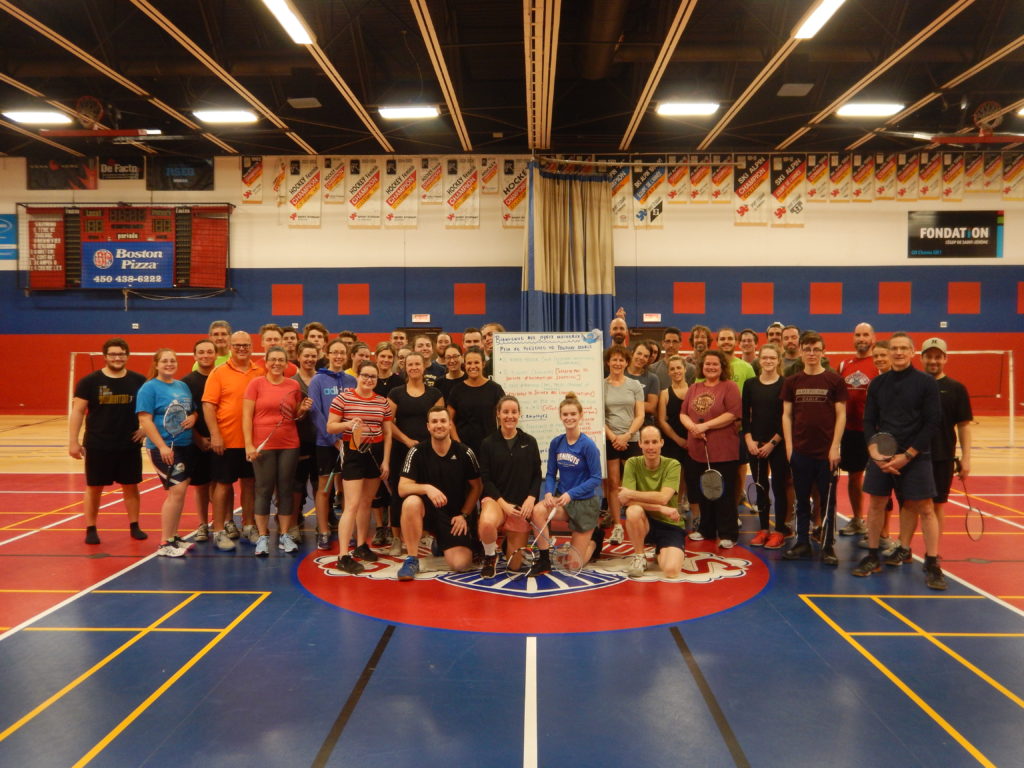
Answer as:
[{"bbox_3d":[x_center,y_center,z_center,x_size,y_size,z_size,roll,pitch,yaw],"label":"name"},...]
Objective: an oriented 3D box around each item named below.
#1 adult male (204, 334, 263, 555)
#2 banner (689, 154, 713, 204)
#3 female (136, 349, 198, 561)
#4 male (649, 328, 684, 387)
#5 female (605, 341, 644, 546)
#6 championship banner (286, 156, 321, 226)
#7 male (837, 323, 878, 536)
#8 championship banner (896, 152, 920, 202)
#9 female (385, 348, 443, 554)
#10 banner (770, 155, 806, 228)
[{"bbox_3d":[-2.283,0.448,7.083,0.560,1.768,0.380,-1,2,-18],"label":"adult male"},{"bbox_3d":[4.537,-4.949,20.678,0.516,1.178,0.050,0,2,1],"label":"banner"},{"bbox_3d":[-2.758,0.532,6.842,0.470,1.621,0.370,-2,3,-35],"label":"female"},{"bbox_3d":[1.532,0.376,8.139,0.520,1.820,0.330,0,2,5],"label":"male"},{"bbox_3d":[0.919,0.497,7.209,0.420,1.630,0.330,0,2,7],"label":"female"},{"bbox_3d":[-5.113,-4.724,21.192,0.844,1.753,0.030,0,2,1],"label":"championship banner"},{"bbox_3d":[3.100,0.389,7.577,0.540,1.850,0.380,1,2,20],"label":"male"},{"bbox_3d":[9.432,-4.924,20.453,0.538,1.128,0.030,0,2,1],"label":"championship banner"},{"bbox_3d":[-0.767,0.534,6.966,0.520,1.578,0.360,0,2,-3],"label":"female"},{"bbox_3d":[6.445,-4.509,20.050,0.846,1.719,0.040,0,2,1],"label":"banner"}]

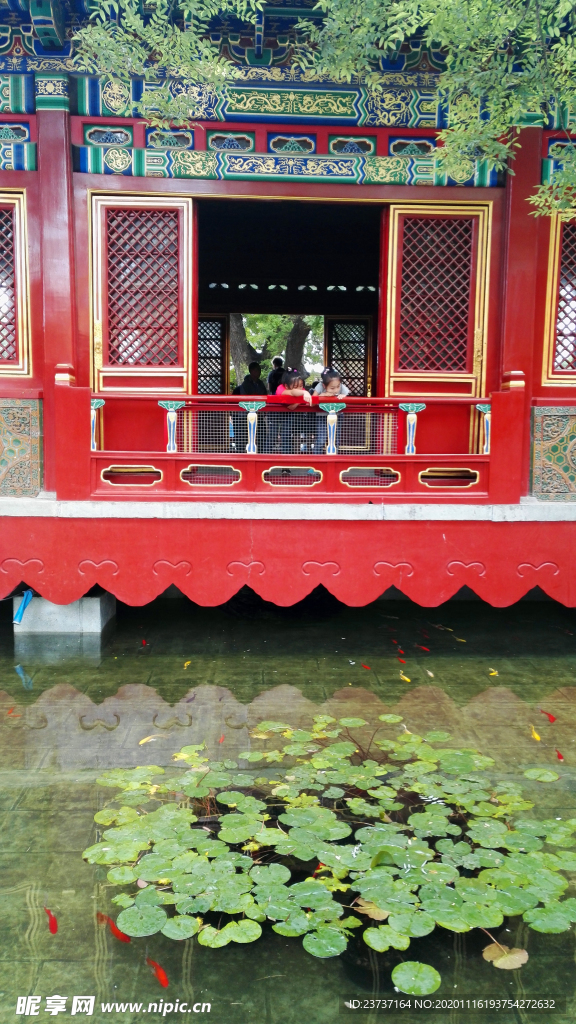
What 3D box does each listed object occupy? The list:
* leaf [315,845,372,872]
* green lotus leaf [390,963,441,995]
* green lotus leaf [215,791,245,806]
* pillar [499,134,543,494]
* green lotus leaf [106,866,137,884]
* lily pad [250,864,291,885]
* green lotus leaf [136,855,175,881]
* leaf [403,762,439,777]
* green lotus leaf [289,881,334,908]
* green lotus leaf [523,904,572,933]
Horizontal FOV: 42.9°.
[{"bbox_3d":[0.239,1.458,3.098,0.229,0.020,0.222,1,5,0],"label":"leaf"},{"bbox_3d":[0.426,1.560,2.449,0.167,0.015,0.160,1,6,-3],"label":"green lotus leaf"},{"bbox_3d":[-0.280,1.406,3.605,0.143,0.020,0.144,1,5,0],"label":"green lotus leaf"},{"bbox_3d":[2.021,-1.724,6.508,0.270,3.170,0.270,1,6,-3],"label":"pillar"},{"bbox_3d":[-0.666,1.458,2.941,0.126,0.020,0.128,1,5,0],"label":"green lotus leaf"},{"bbox_3d":[-0.070,1.459,2.951,0.161,0.025,0.144,1,7,-2],"label":"lily pad"},{"bbox_3d":[-0.536,1.449,2.988,0.179,0.025,0.177,1,7,-2],"label":"green lotus leaf"},{"bbox_3d":[0.720,1.398,3.981,0.197,0.015,0.183,1,6,-3],"label":"leaf"},{"bbox_3d":[0.088,1.428,2.745,0.172,0.020,0.164,1,6,2],"label":"green lotus leaf"},{"bbox_3d":[0.980,1.533,2.768,0.190,0.015,0.177,1,6,-3],"label":"green lotus leaf"}]

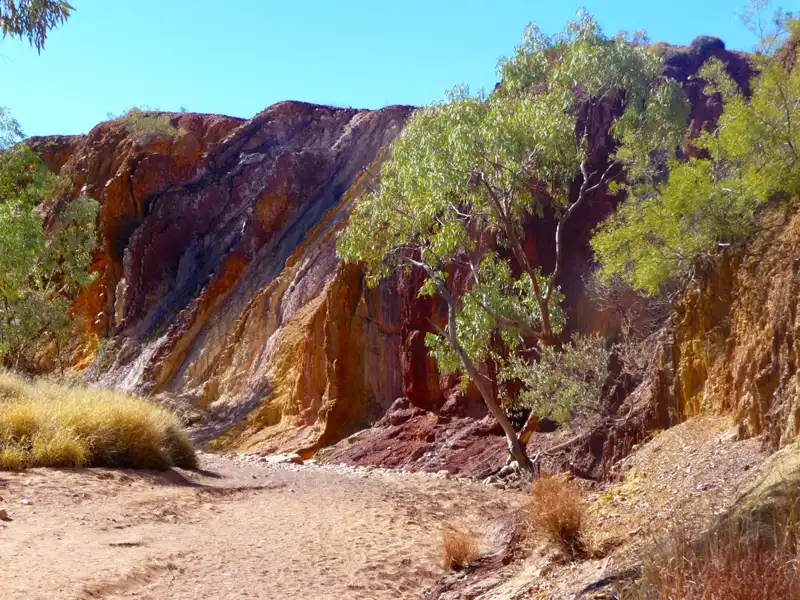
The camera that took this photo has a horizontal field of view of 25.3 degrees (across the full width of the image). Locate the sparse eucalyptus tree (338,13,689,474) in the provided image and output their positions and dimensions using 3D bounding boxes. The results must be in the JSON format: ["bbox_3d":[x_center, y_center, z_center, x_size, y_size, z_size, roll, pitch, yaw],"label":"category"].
[{"bbox_3d":[1.977,-0.984,31.000,6.000,7.900,5.200,0,-2,0],"label":"sparse eucalyptus tree"}]

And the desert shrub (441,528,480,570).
[{"bbox_3d":[0.500,2.061,14.700,0.330,0.340,0.320,0,-2,0],"label":"desert shrub"}]

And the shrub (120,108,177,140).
[{"bbox_3d":[-6.219,-4.339,44.000,1.500,0.750,1.200,0,-2,0],"label":"shrub"}]

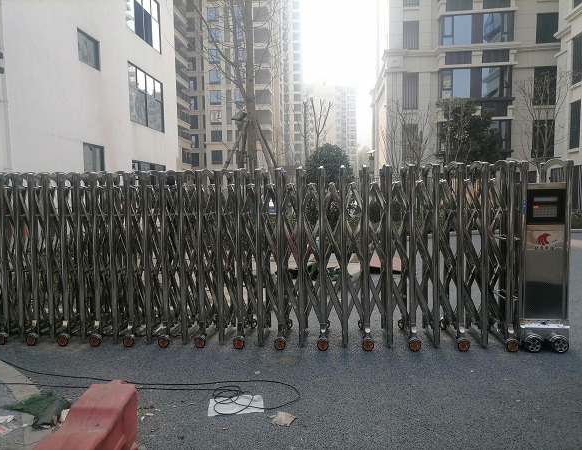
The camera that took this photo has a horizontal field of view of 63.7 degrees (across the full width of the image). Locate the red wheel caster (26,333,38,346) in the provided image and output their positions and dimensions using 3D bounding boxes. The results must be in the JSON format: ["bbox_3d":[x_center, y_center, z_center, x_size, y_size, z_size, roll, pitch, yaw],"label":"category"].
[{"bbox_3d":[-2.440,1.081,4.400,0.106,0.112,0.055,-1,4,5],"label":"red wheel caster"}]

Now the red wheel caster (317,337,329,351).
[{"bbox_3d":[0.284,1.049,4.137,0.100,0.112,0.055,0,5,5],"label":"red wheel caster"}]

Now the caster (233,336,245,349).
[{"bbox_3d":[-0.464,1.060,4.221,0.106,0.112,0.055,-1,4,5],"label":"caster"}]

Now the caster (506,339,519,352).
[{"bbox_3d":[1.908,1.035,4.025,0.100,0.112,0.055,0,5,5],"label":"caster"}]

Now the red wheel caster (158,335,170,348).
[{"bbox_3d":[-1.167,1.066,4.284,0.106,0.112,0.055,-1,4,5],"label":"red wheel caster"}]

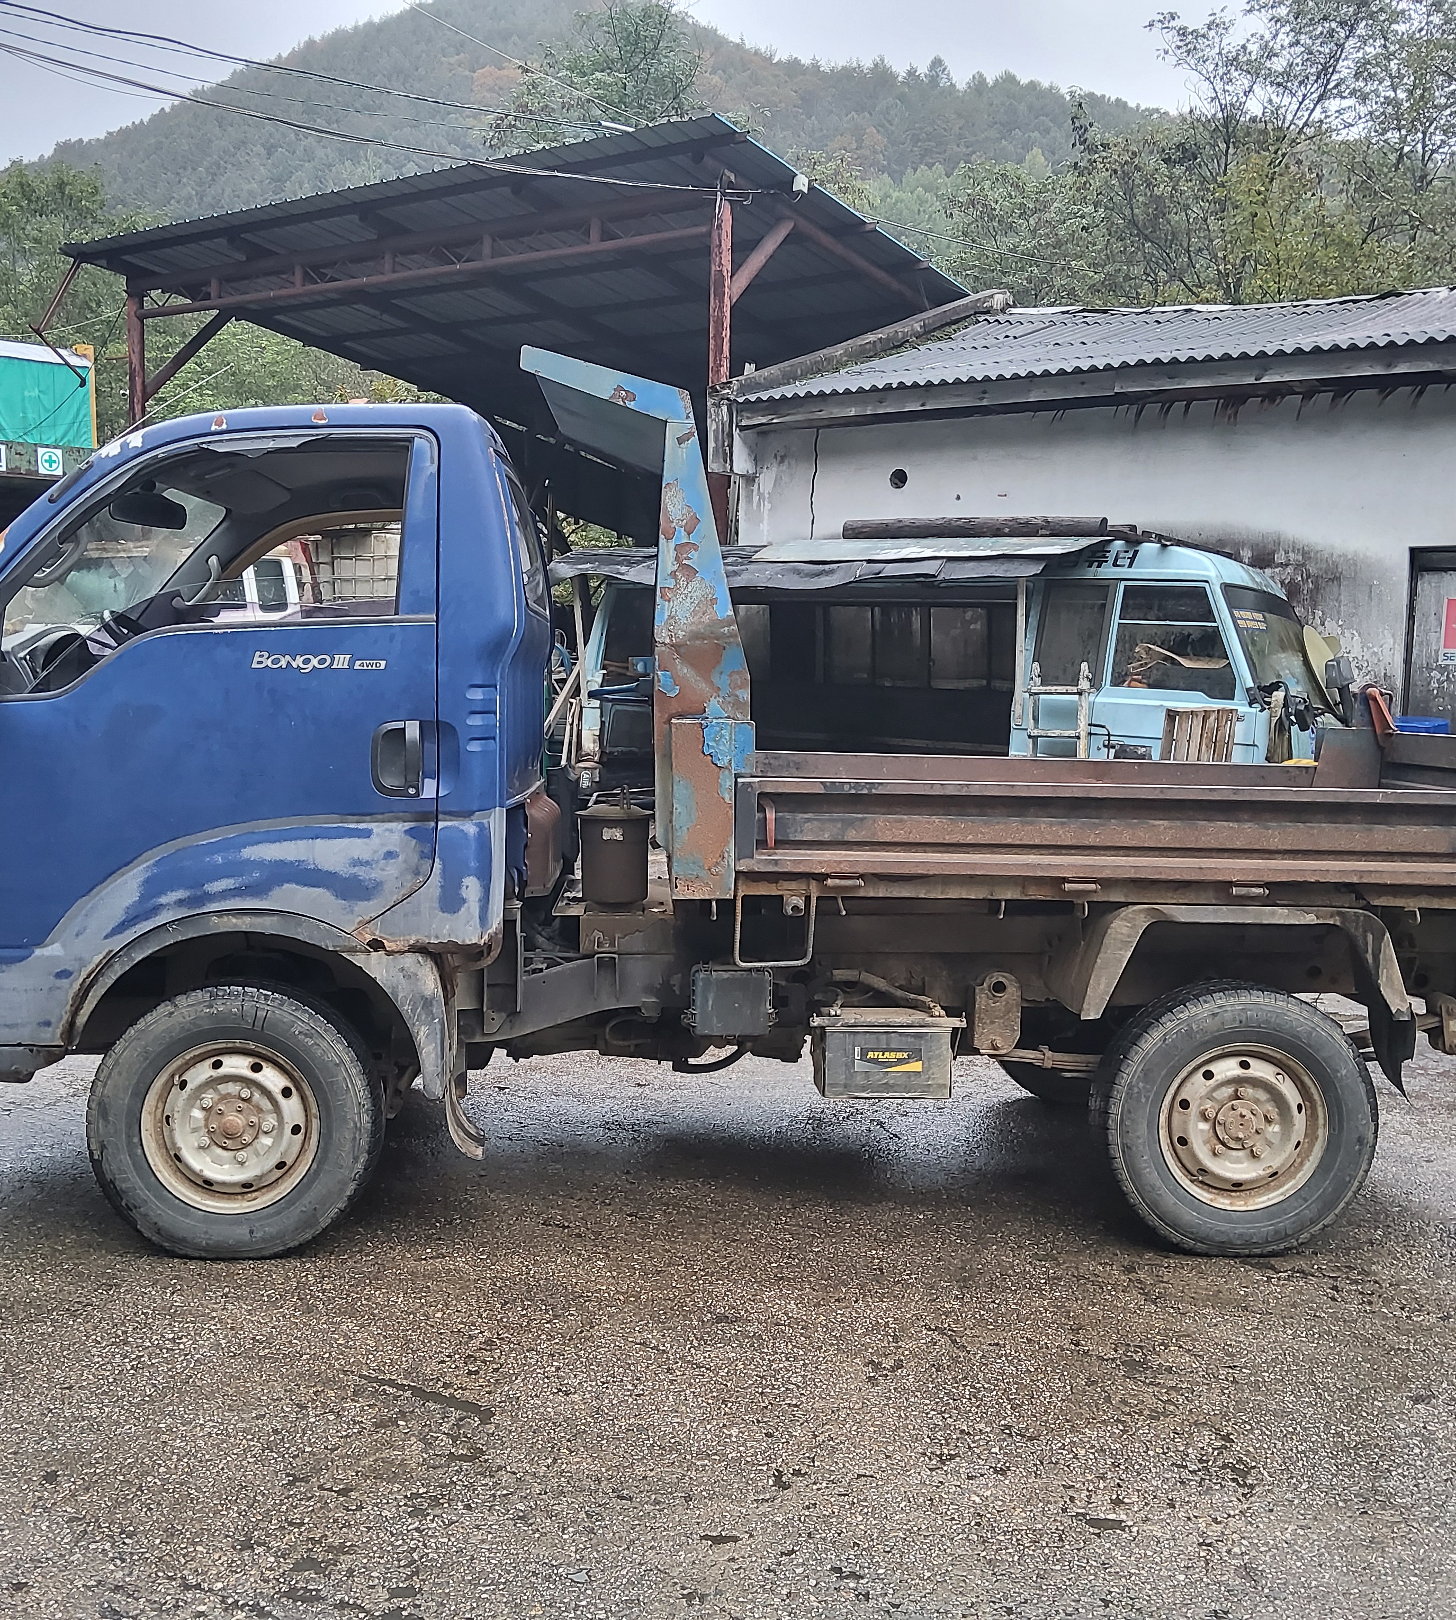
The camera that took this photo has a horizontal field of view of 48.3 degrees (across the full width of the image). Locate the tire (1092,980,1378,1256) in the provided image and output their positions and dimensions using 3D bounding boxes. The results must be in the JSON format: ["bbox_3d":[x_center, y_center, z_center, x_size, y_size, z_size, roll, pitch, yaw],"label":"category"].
[{"bbox_3d":[1.257,0.755,4.029,0.656,0.655,0.205,1,4,-3],"label":"tire"}]

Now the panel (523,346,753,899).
[{"bbox_3d":[-0.249,-0.484,4.598,0.548,1.280,1.650,1,4,-3],"label":"panel"}]

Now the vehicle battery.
[{"bbox_3d":[0.383,0.593,4.035,0.340,0.210,0.185,1,4,-3],"label":"vehicle battery"}]

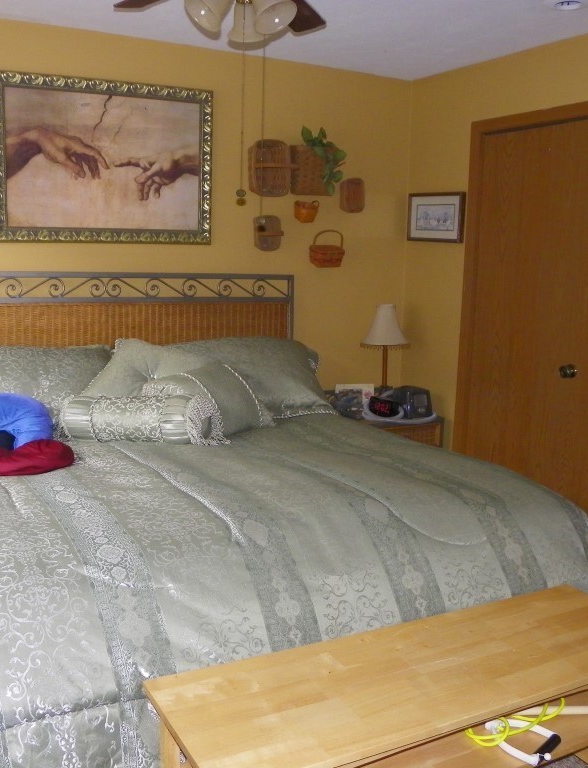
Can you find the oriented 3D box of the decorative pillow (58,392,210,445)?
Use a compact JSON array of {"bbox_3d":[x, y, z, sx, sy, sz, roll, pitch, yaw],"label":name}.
[{"bbox_3d":[-0.606,0.147,3.095,0.560,0.195,0.195,2,10,5],"label":"decorative pillow"}]

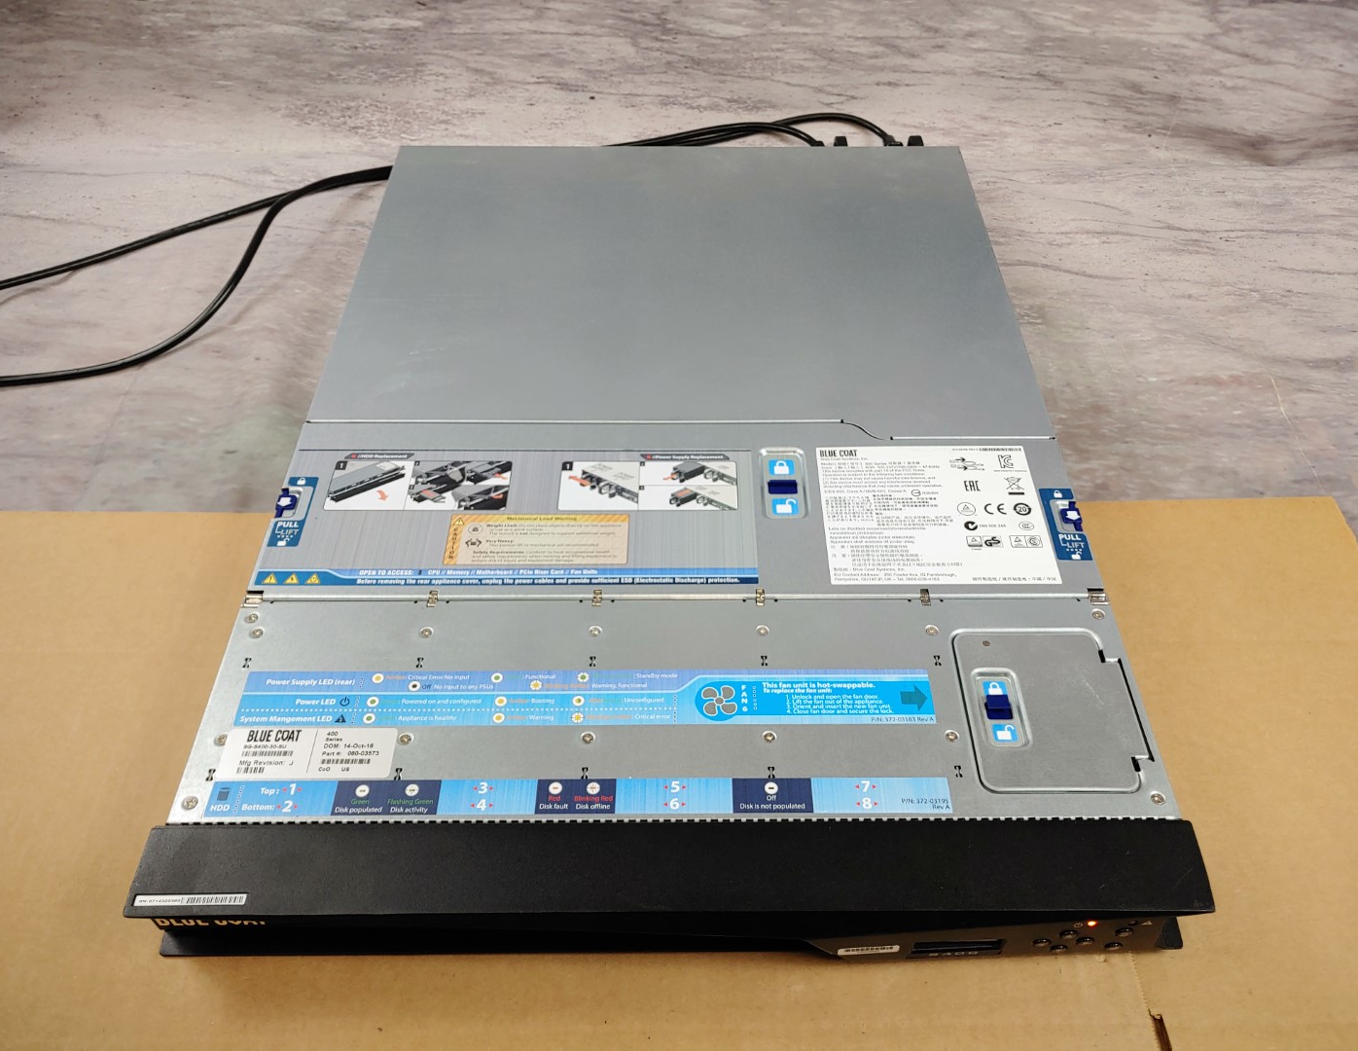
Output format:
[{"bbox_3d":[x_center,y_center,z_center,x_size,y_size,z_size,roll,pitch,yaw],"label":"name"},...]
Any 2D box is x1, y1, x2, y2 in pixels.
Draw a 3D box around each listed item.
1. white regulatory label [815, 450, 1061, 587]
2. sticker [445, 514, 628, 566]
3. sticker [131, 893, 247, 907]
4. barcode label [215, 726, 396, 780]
[{"bbox_3d":[0.136,-0.007,0.564,0.116,0.001,0.098,0,49,1],"label":"white regulatory label"},{"bbox_3d":[-0.074,0.007,0.553,0.095,0.001,0.034,0,49,1],"label":"sticker"},{"bbox_3d":[-0.199,0.153,0.430,0.045,0.001,0.005,0,49,1],"label":"sticker"},{"bbox_3d":[-0.166,0.102,0.471,0.076,0.001,0.025,0,49,1],"label":"barcode label"}]

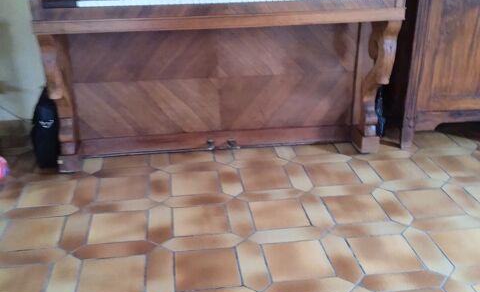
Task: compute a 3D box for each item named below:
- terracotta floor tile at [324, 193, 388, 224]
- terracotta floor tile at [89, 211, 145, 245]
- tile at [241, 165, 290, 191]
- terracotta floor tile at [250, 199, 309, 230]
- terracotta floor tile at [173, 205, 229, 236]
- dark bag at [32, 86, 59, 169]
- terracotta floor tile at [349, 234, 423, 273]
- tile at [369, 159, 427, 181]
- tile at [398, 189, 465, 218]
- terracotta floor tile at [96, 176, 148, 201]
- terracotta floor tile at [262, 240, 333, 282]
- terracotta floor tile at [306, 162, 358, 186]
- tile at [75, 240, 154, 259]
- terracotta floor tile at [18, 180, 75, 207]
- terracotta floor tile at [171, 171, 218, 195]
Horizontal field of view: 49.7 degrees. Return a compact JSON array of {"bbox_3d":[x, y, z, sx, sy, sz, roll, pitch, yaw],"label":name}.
[{"bbox_3d":[0.431,0.243,1.964,0.195,0.012,0.195,-3,23,-7],"label":"terracotta floor tile"},{"bbox_3d":[-0.433,0.293,1.855,0.198,0.010,0.195,-3,24,-7],"label":"terracotta floor tile"},{"bbox_3d":[0.106,0.144,2.196,0.195,0.012,0.195,-3,23,-7],"label":"tile"},{"bbox_3d":[0.143,0.254,1.889,0.190,0.010,0.190,-3,23,-7],"label":"terracotta floor tile"},{"bbox_3d":[-0.143,0.276,1.892,0.198,0.010,0.195,-3,24,-7],"label":"terracotta floor tile"},{"bbox_3d":[-0.849,-0.091,2.264,0.120,0.345,0.150,-3,23,-7],"label":"dark bag"},{"bbox_3d":[0.463,0.347,1.664,0.190,0.010,0.190,-3,23,-7],"label":"terracotta floor tile"},{"bbox_3d":[0.688,0.109,2.261,0.198,0.010,0.195,-3,24,-7],"label":"tile"},{"bbox_3d":[0.706,0.220,1.957,0.190,0.010,0.190,-3,23,-7],"label":"tile"},{"bbox_3d":[-0.458,0.177,2.079,0.190,0.010,0.190,-3,23,-7],"label":"terracotta floor tile"},{"bbox_3d":[0.183,0.372,1.665,0.195,0.012,0.195,-3,23,-7],"label":"terracotta floor tile"},{"bbox_3d":[0.394,0.128,2.232,0.195,0.012,0.195,-3,23,-7],"label":"terracotta floor tile"},{"bbox_3d":[-0.401,0.342,1.691,0.274,0.010,0.080,-3,23,-7],"label":"tile"},{"bbox_3d":[-0.763,0.195,2.074,0.198,0.010,0.195,-3,24,-7],"label":"terracotta floor tile"},{"bbox_3d":[-0.183,0.162,2.157,0.195,0.012,0.195,-3,23,-7],"label":"terracotta floor tile"}]

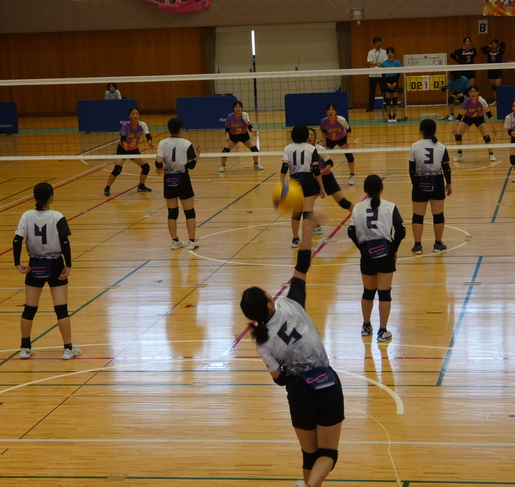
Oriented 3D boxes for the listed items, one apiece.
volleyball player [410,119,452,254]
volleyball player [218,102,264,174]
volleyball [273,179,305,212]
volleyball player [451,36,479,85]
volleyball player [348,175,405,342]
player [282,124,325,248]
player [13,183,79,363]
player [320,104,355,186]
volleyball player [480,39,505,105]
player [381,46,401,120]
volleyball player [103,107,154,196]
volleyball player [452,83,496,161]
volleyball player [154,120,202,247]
[{"bbox_3d":[2.122,-0.720,19.607,0.520,1.613,0.360,-1,10,10],"label":"volleyball player"},{"bbox_3d":[-0.311,-1.945,28.837,0.800,1.247,0.580,-2,9,2],"label":"volleyball player"},{"bbox_3d":[0.200,-0.311,10.500,0.203,0.203,0.203,-1,9,12],"label":"volleyball"},{"bbox_3d":[5.141,-4.233,39.394,0.660,1.705,0.360,-2,9,6],"label":"volleyball player"},{"bbox_3d":[1.132,0.129,15.021,0.540,1.532,0.450,-1,10,10],"label":"volleyball player"},{"bbox_3d":[0.590,-0.730,20.280,0.550,1.559,0.400,1,10,20],"label":"player"},{"bbox_3d":[-1.993,0.248,14.913,0.600,1.633,0.400,-1,10,9],"label":"player"},{"bbox_3d":[1.270,-1.586,25.630,0.580,1.282,0.560,-2,9,2],"label":"player"},{"bbox_3d":[5.814,-4.206,39.265,0.620,1.630,0.380,-1,9,12],"label":"volleyball player"},{"bbox_3d":[3.057,-3.607,36.225,0.470,1.685,0.330,-2,9,7],"label":"player"},{"bbox_3d":[-2.088,-1.505,25.802,0.740,1.377,0.580,-5,10,-16],"label":"volleyball player"},{"bbox_3d":[3.810,-2.111,27.983,0.760,1.324,0.560,-2,9,6],"label":"volleyball player"},{"bbox_3d":[-1.024,-0.793,20.754,0.560,1.685,0.450,-1,10,13],"label":"volleyball player"}]

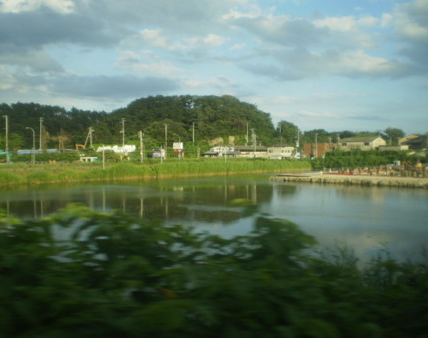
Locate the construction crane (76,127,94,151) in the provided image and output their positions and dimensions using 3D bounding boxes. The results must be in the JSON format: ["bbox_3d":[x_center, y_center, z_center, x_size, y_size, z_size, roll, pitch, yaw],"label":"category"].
[{"bbox_3d":[-39.276,-8.947,142.000,5.400,7.600,2.600,-1,2,-6],"label":"construction crane"}]

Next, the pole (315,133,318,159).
[{"bbox_3d":[37.217,-8.533,170.000,0.600,9.600,0.500,-1,2,-17],"label":"pole"}]

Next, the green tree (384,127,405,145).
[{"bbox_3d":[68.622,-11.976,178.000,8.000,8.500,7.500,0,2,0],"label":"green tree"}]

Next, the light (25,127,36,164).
[{"bbox_3d":[-45.855,-5.823,117.000,2.400,9.500,0.400,0,2,18],"label":"light"}]

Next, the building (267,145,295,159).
[{"bbox_3d":[26.239,-6.725,182.000,11.000,5.700,8.500,-1,2,-11],"label":"building"}]

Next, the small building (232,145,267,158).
[{"bbox_3d":[14.027,-6.915,185.000,14.200,5.600,9.000,-1,2,-14],"label":"small building"}]

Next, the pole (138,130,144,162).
[{"bbox_3d":[-18.710,-5.639,120.000,1.300,8.500,0.700,-1,2,-17],"label":"pole"}]

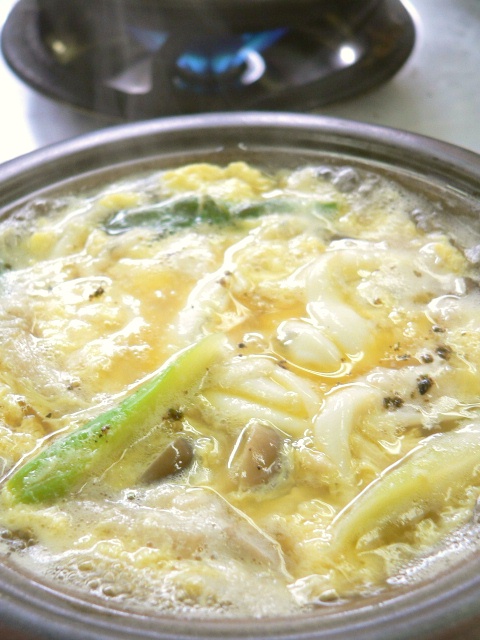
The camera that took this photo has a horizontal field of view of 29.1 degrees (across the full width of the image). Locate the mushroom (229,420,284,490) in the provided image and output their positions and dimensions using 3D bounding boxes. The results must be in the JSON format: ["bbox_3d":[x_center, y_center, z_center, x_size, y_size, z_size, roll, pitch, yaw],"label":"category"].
[{"bbox_3d":[0.004,0.033,0.222,0.013,0.011,0.017,6,40,9],"label":"mushroom"}]

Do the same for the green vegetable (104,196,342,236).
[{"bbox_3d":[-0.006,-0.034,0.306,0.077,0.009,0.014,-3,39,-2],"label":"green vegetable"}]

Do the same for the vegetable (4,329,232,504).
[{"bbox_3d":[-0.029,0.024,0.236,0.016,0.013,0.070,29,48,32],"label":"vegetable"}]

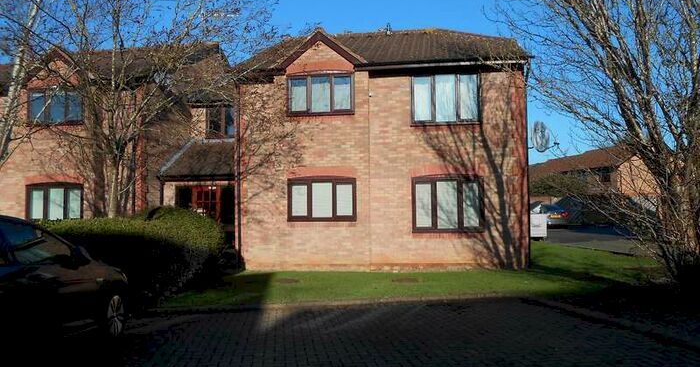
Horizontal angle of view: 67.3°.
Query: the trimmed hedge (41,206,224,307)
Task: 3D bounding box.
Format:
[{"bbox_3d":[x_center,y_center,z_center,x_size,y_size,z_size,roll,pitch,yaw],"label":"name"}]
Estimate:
[{"bbox_3d":[-4.856,1.350,10.756,3.580,1.710,2.850,-1,-3,8],"label":"trimmed hedge"}]

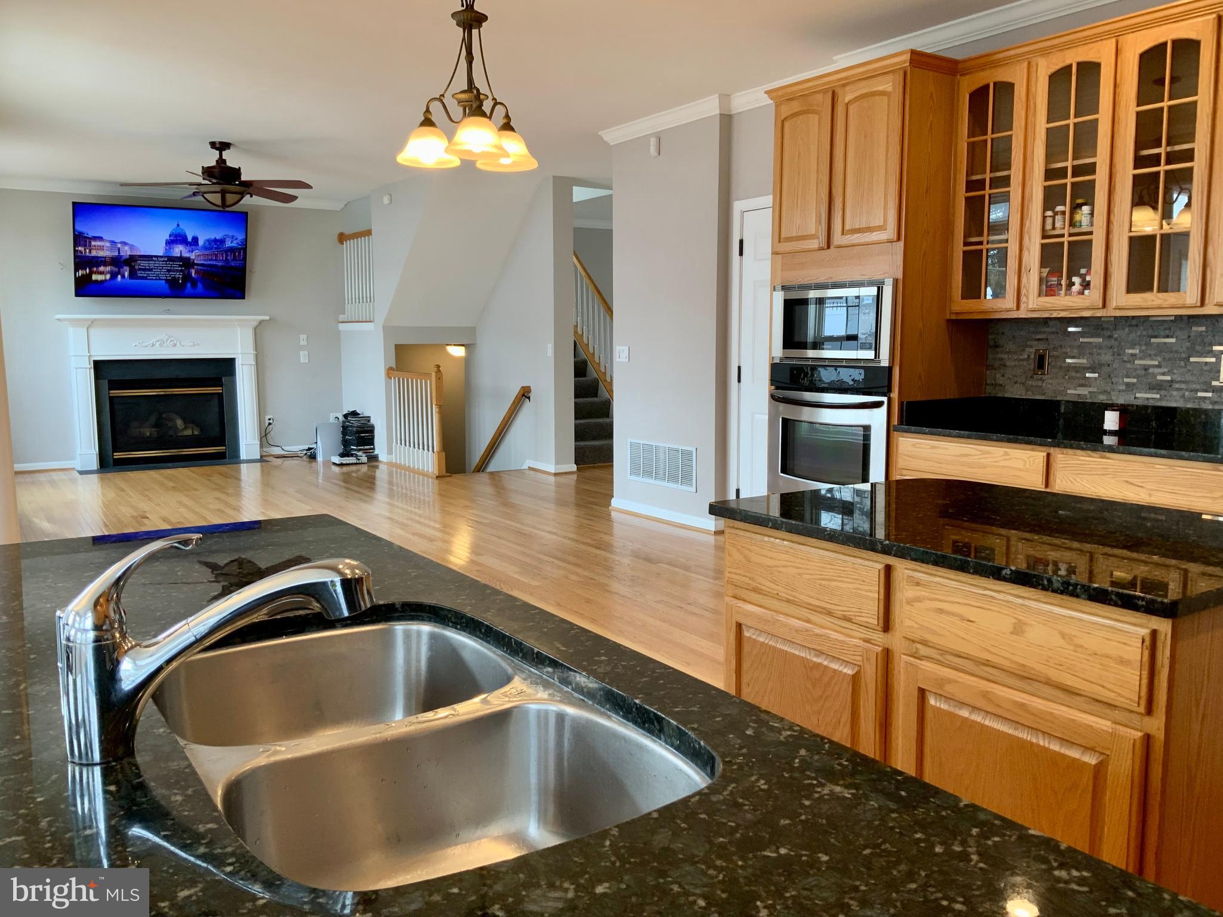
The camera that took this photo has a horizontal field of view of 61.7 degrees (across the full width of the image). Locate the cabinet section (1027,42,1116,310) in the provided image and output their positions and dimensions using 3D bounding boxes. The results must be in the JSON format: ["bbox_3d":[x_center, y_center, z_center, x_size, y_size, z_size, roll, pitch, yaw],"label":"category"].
[{"bbox_3d":[1.943,-1.109,4.146,0.310,1.023,0.345,-5,8,-34],"label":"cabinet section"}]

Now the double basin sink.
[{"bbox_3d":[-0.228,0.355,1.109,0.462,0.190,0.780,-5,8,-33],"label":"double basin sink"}]

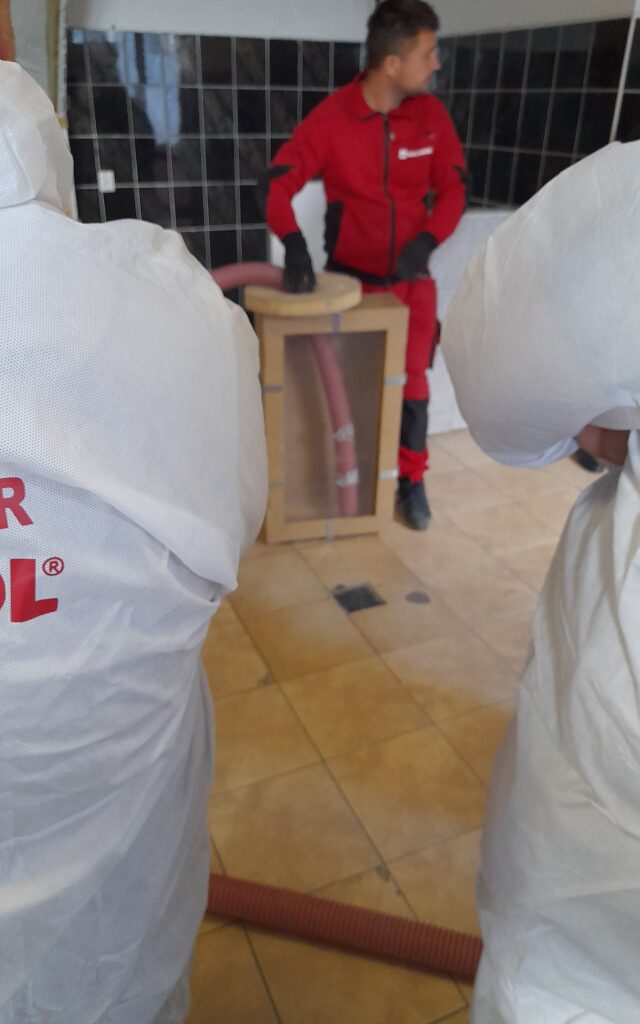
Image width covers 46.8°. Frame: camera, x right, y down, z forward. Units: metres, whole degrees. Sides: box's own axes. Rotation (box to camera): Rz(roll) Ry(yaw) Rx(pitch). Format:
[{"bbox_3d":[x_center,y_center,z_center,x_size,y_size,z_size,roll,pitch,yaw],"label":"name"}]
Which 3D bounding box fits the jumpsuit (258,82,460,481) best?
[{"bbox_3d":[0.150,-0.784,2.800,0.720,1.520,0.420,0,29,-3],"label":"jumpsuit"}]

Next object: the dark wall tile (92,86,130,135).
[{"bbox_3d":[-1.137,-2.186,4.031,0.200,0.250,0.010,-11,31,-21],"label":"dark wall tile"}]

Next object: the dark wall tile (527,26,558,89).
[{"bbox_3d":[0.993,-2.008,3.285,0.010,0.242,0.200,-11,31,-21],"label":"dark wall tile"}]

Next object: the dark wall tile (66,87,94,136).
[{"bbox_3d":[-1.332,-2.165,3.985,0.200,0.250,0.010,-11,31,-21],"label":"dark wall tile"}]

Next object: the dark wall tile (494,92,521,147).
[{"bbox_3d":[0.919,-1.918,3.625,0.010,0.248,0.198,-13,32,-23],"label":"dark wall tile"}]

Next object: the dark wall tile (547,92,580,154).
[{"bbox_3d":[1.071,-1.705,3.243,0.010,0.250,0.200,-11,31,-21],"label":"dark wall tile"}]

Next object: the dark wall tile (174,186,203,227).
[{"bbox_3d":[-0.776,-1.820,4.423,0.200,0.250,0.010,-11,31,-21],"label":"dark wall tile"}]

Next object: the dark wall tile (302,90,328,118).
[{"bbox_3d":[-0.031,-2.415,4.483,0.198,0.248,0.010,-11,31,-21],"label":"dark wall tile"}]

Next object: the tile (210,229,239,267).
[{"bbox_3d":[-0.599,-1.640,4.625,0.198,0.248,0.010,-11,31,-21],"label":"tile"}]

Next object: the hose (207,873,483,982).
[{"bbox_3d":[0.040,0.854,1.528,0.680,0.077,0.080,8,30,12],"label":"hose"}]

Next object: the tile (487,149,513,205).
[{"bbox_3d":[0.923,-1.706,3.766,0.010,0.250,0.200,-12,32,-22],"label":"tile"}]

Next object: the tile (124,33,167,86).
[{"bbox_3d":[-0.951,-2.450,3.990,0.198,0.248,0.010,-11,31,-21],"label":"tile"}]

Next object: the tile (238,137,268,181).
[{"bbox_3d":[-0.407,-2.128,4.476,0.200,0.250,0.010,-11,31,-21],"label":"tile"}]

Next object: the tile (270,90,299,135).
[{"bbox_3d":[-0.217,-2.386,4.427,0.200,0.250,0.010,-11,31,-21],"label":"tile"}]

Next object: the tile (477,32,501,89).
[{"bbox_3d":[0.846,-2.240,3.681,0.010,0.250,0.200,-12,32,-22],"label":"tile"}]

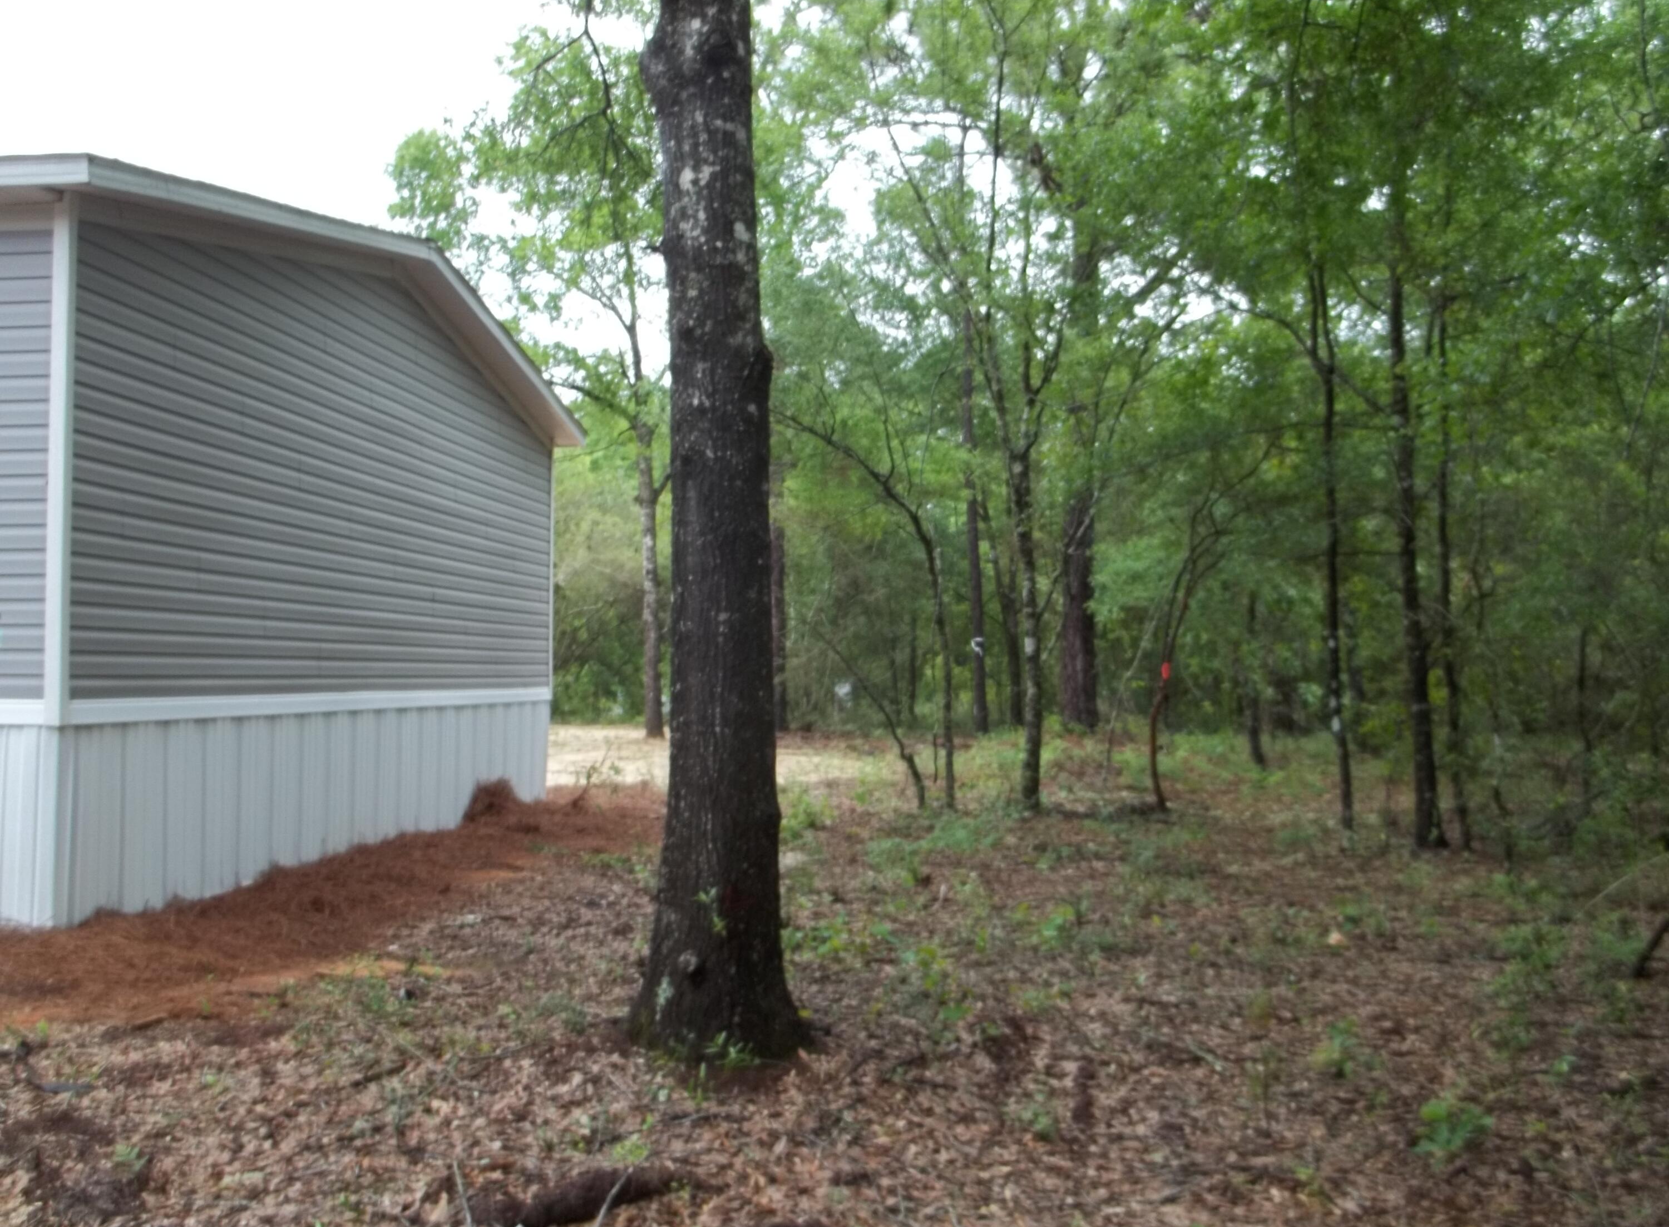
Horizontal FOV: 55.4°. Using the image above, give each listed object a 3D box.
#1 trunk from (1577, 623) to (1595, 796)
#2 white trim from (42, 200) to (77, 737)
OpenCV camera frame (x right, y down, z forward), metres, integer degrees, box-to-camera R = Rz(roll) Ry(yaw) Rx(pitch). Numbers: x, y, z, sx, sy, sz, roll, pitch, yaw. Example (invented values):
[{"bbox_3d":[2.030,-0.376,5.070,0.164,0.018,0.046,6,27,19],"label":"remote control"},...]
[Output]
[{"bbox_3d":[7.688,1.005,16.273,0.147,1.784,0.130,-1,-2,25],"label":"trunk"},{"bbox_3d":[-3.642,-0.721,7.497,0.082,2.497,0.078,0,-2,6],"label":"white trim"}]

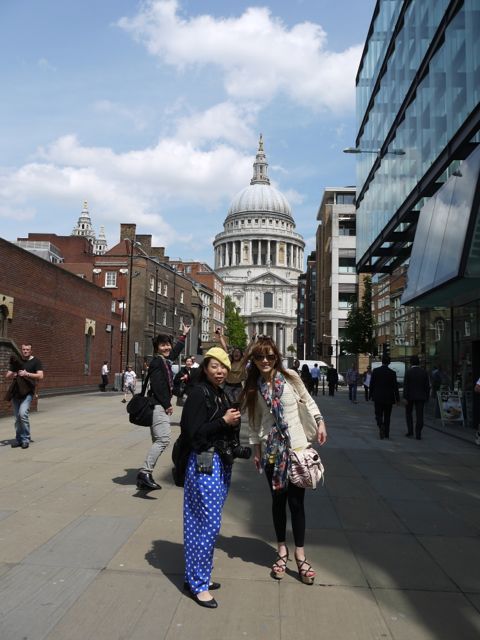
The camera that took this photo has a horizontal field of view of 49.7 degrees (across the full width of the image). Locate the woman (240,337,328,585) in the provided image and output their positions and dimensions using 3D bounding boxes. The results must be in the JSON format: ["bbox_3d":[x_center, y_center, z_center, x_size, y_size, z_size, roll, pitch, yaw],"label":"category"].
[{"bbox_3d":[0.322,0.963,3.749,0.570,1.670,0.430,1,-5,3],"label":"woman"}]

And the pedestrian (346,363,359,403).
[{"bbox_3d":[5.059,2.804,23.282,0.560,1.750,0.420,2,-6,-12],"label":"pedestrian"}]

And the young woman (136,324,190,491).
[{"bbox_3d":[-0.840,0.950,5.720,0.600,1.840,0.500,-1,-6,22],"label":"young woman"}]

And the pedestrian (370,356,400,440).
[{"bbox_3d":[3.247,1.703,11.535,0.580,1.800,0.460,1,-5,3],"label":"pedestrian"}]

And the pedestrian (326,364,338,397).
[{"bbox_3d":[5.074,3.311,28.382,0.560,1.750,0.380,1,-5,3],"label":"pedestrian"}]

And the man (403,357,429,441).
[{"bbox_3d":[3.784,1.644,11.138,0.540,1.760,0.420,1,-5,3],"label":"man"}]

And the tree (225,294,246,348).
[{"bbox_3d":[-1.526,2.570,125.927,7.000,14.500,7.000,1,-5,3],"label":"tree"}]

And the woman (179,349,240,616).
[{"bbox_3d":[-0.188,0.995,3.436,0.390,1.620,0.440,-4,-7,42],"label":"woman"}]

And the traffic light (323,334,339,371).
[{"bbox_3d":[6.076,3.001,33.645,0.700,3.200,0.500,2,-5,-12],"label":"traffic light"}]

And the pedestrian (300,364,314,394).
[{"bbox_3d":[3.573,3.165,27.375,0.580,1.660,0.450,1,-5,3],"label":"pedestrian"}]

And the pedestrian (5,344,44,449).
[{"bbox_3d":[-3.811,1.348,9.270,0.600,1.770,0.450,2,-5,-12],"label":"pedestrian"}]

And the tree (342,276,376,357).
[{"bbox_3d":[8.108,0.879,35.353,2.200,7.800,2.200,1,-5,3],"label":"tree"}]

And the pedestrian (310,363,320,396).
[{"bbox_3d":[4.169,3.221,28.379,0.540,1.750,0.420,1,-5,3],"label":"pedestrian"}]

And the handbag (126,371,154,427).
[{"bbox_3d":[-1.075,0.868,5.650,0.340,0.600,0.200,-1,-6,18],"label":"handbag"}]

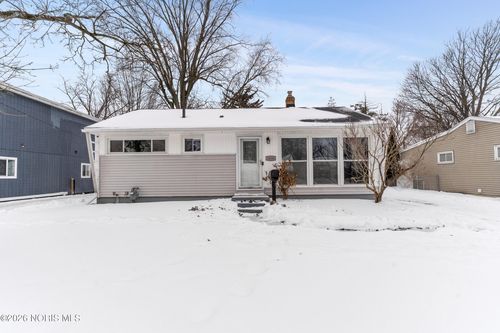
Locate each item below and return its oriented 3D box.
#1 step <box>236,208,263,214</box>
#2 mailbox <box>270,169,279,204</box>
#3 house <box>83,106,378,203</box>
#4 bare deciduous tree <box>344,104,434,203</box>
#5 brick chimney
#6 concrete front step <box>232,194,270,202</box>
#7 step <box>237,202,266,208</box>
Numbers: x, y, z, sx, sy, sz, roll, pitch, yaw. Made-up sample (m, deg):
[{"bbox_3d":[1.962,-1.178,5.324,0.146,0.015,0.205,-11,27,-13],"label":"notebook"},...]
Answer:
[{"bbox_3d":[0.040,1.570,8.800,0.940,0.170,0.310,0,0,0],"label":"step"},{"bbox_3d":[0.930,0.750,9.300,0.270,1.300,0.470,0,0,0],"label":"mailbox"},{"bbox_3d":[-0.480,-0.930,14.000,11.800,4.750,9.100,0,0,0],"label":"house"},{"bbox_3d":[5.200,-0.490,9.400,3.300,3.650,2.800,0,0,0],"label":"bare deciduous tree"},{"bbox_3d":[2.300,-3.900,14.400,0.540,1.000,0.540,0,0,0],"label":"brick chimney"},{"bbox_3d":[0.040,1.250,9.600,1.380,0.170,0.800,0,0,0],"label":"concrete front step"},{"bbox_3d":[0.060,1.390,9.070,0.980,0.170,0.310,0,0,0],"label":"step"}]

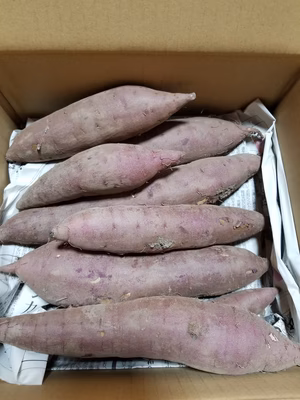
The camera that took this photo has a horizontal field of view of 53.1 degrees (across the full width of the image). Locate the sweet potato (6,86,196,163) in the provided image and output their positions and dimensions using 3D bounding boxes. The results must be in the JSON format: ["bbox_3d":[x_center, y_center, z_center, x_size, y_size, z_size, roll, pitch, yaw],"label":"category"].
[{"bbox_3d":[-0.053,-0.080,0.312,0.205,0.047,0.052,-16,67,4],"label":"sweet potato"}]

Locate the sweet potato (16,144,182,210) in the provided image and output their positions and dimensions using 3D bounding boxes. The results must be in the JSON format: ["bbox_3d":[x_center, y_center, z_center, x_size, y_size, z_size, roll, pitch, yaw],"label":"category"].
[{"bbox_3d":[-0.049,-0.024,0.282,0.165,0.037,0.041,-17,67,4],"label":"sweet potato"}]

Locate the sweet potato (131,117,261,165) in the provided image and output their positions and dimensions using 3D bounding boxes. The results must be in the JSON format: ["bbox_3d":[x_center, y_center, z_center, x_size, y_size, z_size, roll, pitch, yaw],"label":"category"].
[{"bbox_3d":[0.023,-0.058,0.320,0.190,0.044,0.047,-11,67,-5],"label":"sweet potato"}]

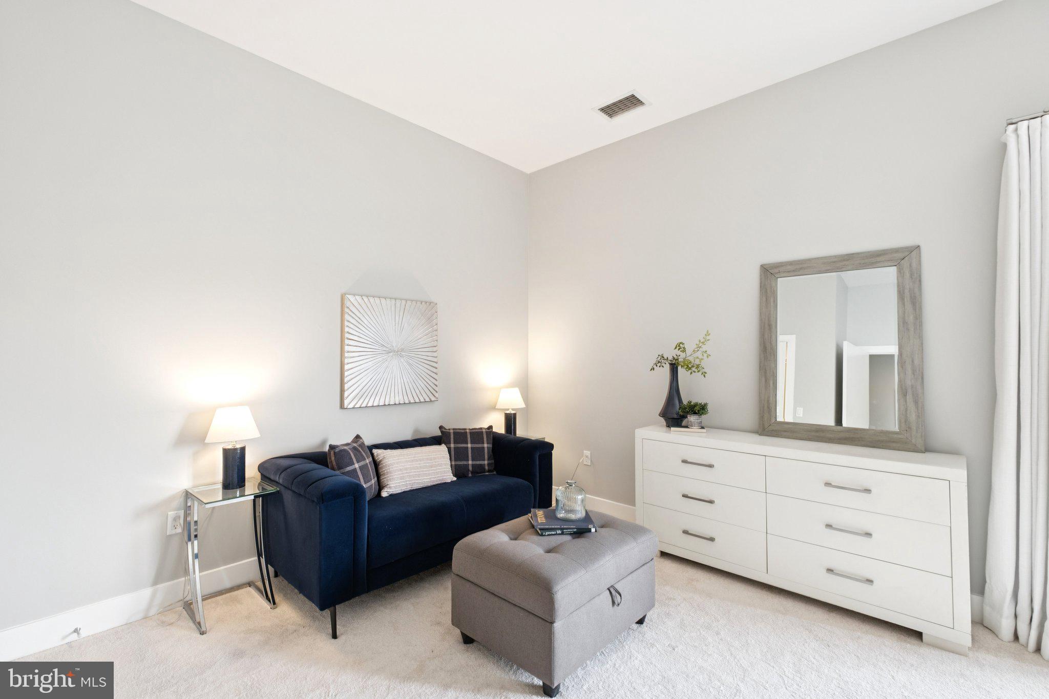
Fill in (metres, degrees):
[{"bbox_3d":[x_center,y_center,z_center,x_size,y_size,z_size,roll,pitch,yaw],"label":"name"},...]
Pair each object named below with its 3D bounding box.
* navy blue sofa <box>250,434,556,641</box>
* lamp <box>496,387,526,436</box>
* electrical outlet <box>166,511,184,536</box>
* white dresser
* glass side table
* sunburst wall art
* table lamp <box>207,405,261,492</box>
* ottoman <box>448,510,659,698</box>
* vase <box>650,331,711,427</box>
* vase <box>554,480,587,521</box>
[{"bbox_3d":[-0.663,0.996,2.809,0.825,0.707,1.598,-1,-1,44],"label":"navy blue sofa"},{"bbox_3d":[-0.117,0.525,3.671,0.246,0.422,0.246,0,-1,0],"label":"lamp"},{"bbox_3d":[-1.820,0.904,2.277,0.011,0.116,0.070,-1,-1,45],"label":"electrical outlet"},{"bbox_3d":[1.459,0.934,2.542,1.579,0.812,0.347,-1,-1,43],"label":"white dresser"},{"bbox_3d":[-1.535,1.036,2.292,0.354,0.622,0.324,-1,-1,45],"label":"glass side table"},{"bbox_3d":[-0.950,0.018,3.118,0.044,0.747,0.723,-1,-1,45],"label":"sunburst wall art"},{"bbox_3d":[-1.531,0.514,2.304,0.244,0.422,0.244,-1,-1,45],"label":"table lamp"},{"bbox_3d":[0.161,1.111,2.140,0.629,0.452,0.793,-1,-1,44],"label":"ottoman"},{"bbox_3d":[1.091,0.205,3.055,0.262,0.655,0.380,-1,-1,45],"label":"vase"},{"bbox_3d":[0.230,0.747,2.185,0.148,0.179,0.148,0,-1,0],"label":"vase"}]

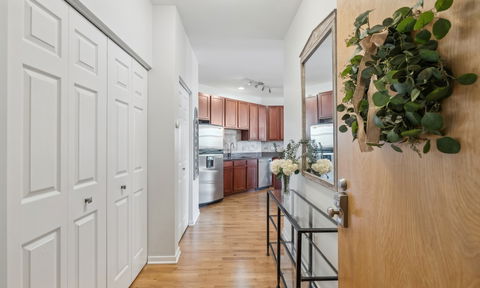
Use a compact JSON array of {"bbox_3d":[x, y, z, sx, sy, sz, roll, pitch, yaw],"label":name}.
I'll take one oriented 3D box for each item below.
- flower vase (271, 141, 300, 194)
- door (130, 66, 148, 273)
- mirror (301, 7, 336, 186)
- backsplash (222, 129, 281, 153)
[{"bbox_3d":[0.490,0.240,2.430,0.310,0.570,0.290,0,0,0],"label":"flower vase"},{"bbox_3d":[-0.970,0.232,2.190,0.035,2.010,0.370,0,0,0],"label":"door"},{"bbox_3d":[0.628,-0.315,1.840,0.050,1.250,0.820,0,0,0],"label":"mirror"},{"bbox_3d":[0.420,-0.075,6.760,2.100,0.680,0.400,0,-1,-41],"label":"backsplash"}]

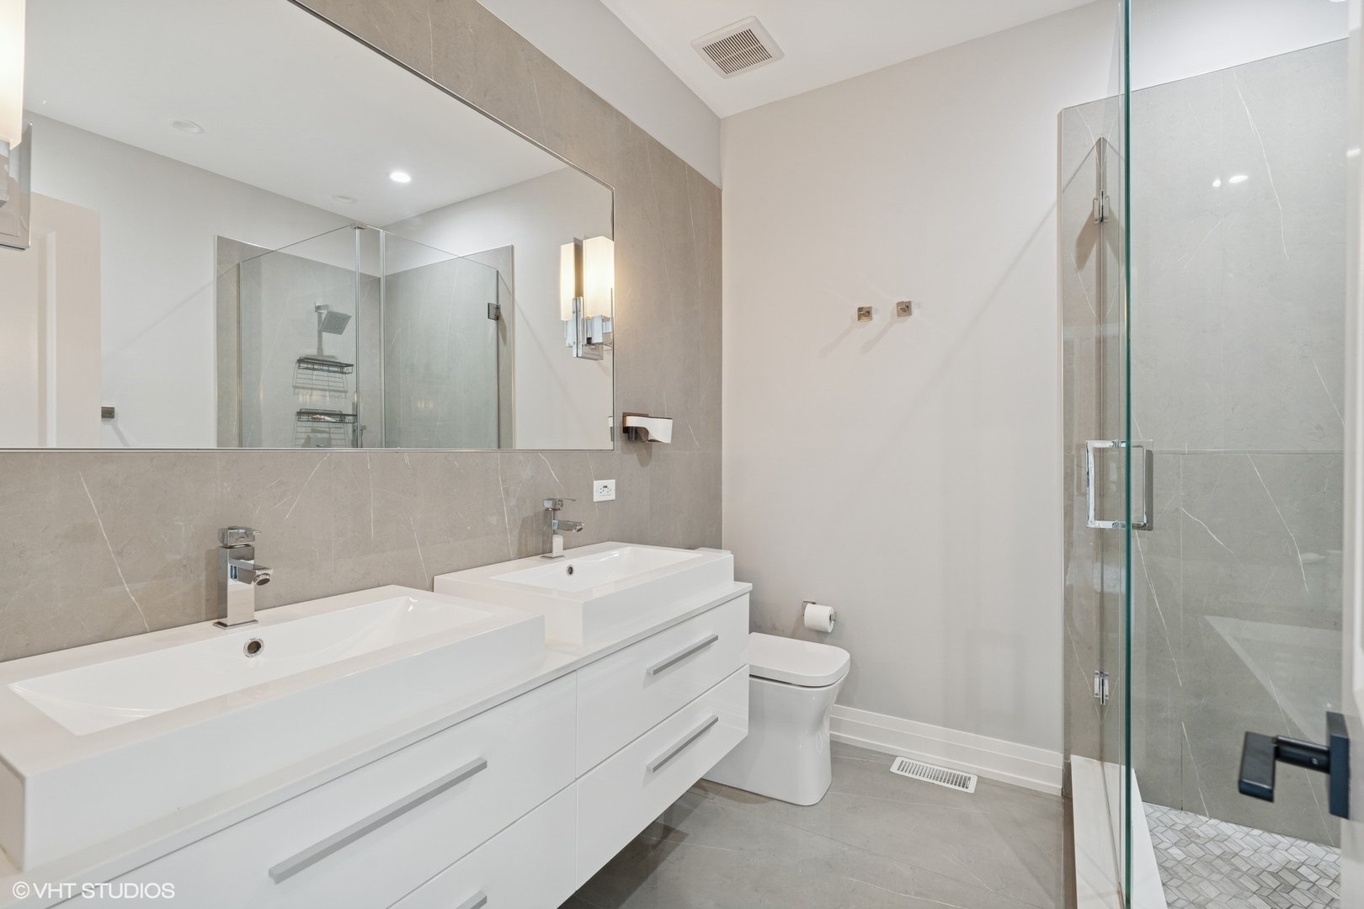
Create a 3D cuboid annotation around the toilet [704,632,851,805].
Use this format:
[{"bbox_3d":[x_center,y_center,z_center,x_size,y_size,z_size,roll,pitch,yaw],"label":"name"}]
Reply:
[{"bbox_3d":[0.283,0.803,2.301,0.670,0.775,0.355,0,0,32],"label":"toilet"}]

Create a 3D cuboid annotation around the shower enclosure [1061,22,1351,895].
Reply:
[{"bbox_3d":[1.633,0.060,1.358,1.270,2.260,0.927,0,0,32],"label":"shower enclosure"}]

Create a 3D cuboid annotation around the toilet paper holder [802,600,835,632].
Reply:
[{"bbox_3d":[0.559,0.673,2.500,0.165,0.102,0.120,0,0,32],"label":"toilet paper holder"}]

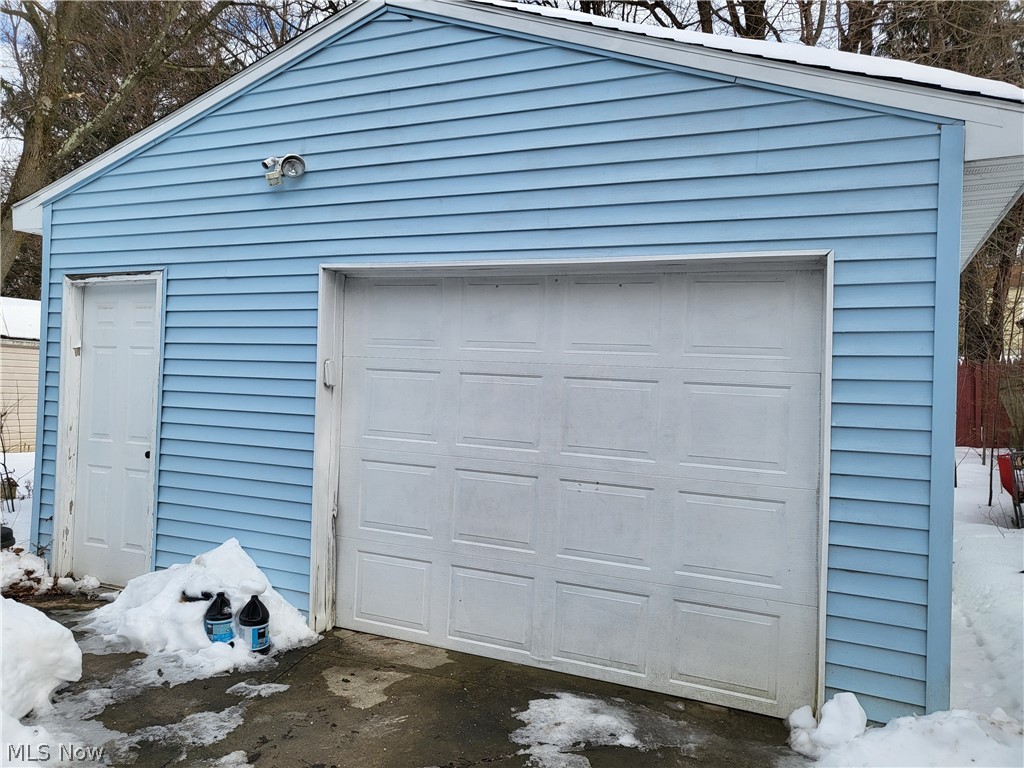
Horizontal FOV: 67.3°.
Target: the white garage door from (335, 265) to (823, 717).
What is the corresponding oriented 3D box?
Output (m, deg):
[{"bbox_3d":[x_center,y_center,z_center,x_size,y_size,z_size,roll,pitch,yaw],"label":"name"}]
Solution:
[{"bbox_3d":[0.129,0.424,3.919,2.749,2.106,0.140,2,0,25],"label":"white garage door"}]

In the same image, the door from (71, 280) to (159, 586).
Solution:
[{"bbox_3d":[-2.678,0.345,5.295,0.820,2.074,0.050,2,0,25],"label":"door"}]

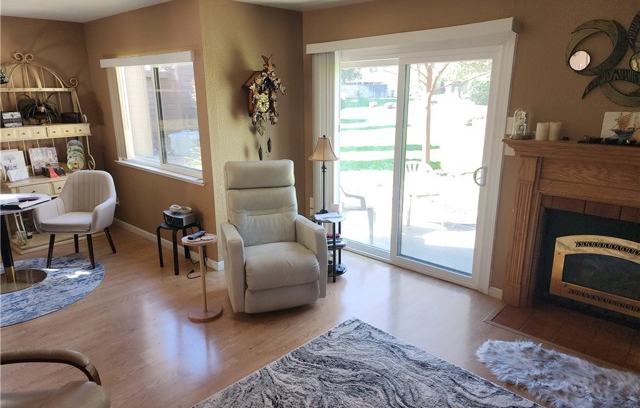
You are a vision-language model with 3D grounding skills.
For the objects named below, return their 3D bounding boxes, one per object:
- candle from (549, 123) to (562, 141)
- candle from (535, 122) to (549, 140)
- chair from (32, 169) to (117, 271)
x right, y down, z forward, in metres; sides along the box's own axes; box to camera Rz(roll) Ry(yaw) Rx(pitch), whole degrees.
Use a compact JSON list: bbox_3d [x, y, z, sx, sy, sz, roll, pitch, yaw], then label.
[{"bbox_3d":[1.645,-0.505,2.970,0.076,0.122,0.076,13,20,40],"label":"candle"},{"bbox_3d":[1.581,-0.513,3.028,0.076,0.122,0.076,13,20,40],"label":"candle"},{"bbox_3d":[-2.463,0.156,4.370,0.590,0.880,0.630,1,16,4],"label":"chair"}]

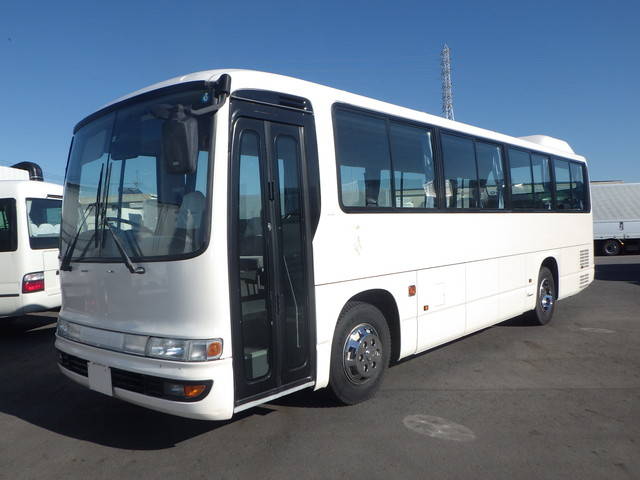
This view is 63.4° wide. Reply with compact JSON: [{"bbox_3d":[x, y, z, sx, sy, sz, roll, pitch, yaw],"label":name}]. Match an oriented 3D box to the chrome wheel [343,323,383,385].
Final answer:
[{"bbox_3d":[0.392,0.999,4.508,0.130,0.520,0.520,0,2,42],"label":"chrome wheel"}]

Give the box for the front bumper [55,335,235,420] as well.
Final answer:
[{"bbox_3d":[-1.594,0.971,3.993,2.350,0.420,0.470,0,2,42],"label":"front bumper"}]

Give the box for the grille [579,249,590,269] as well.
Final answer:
[{"bbox_3d":[4.659,0.330,9.125,0.040,0.324,0.582,0,2,42],"label":"grille"}]

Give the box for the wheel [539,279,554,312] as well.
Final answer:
[{"bbox_3d":[3.371,0.834,7.779,0.140,0.520,0.520,0,2,42],"label":"wheel"}]

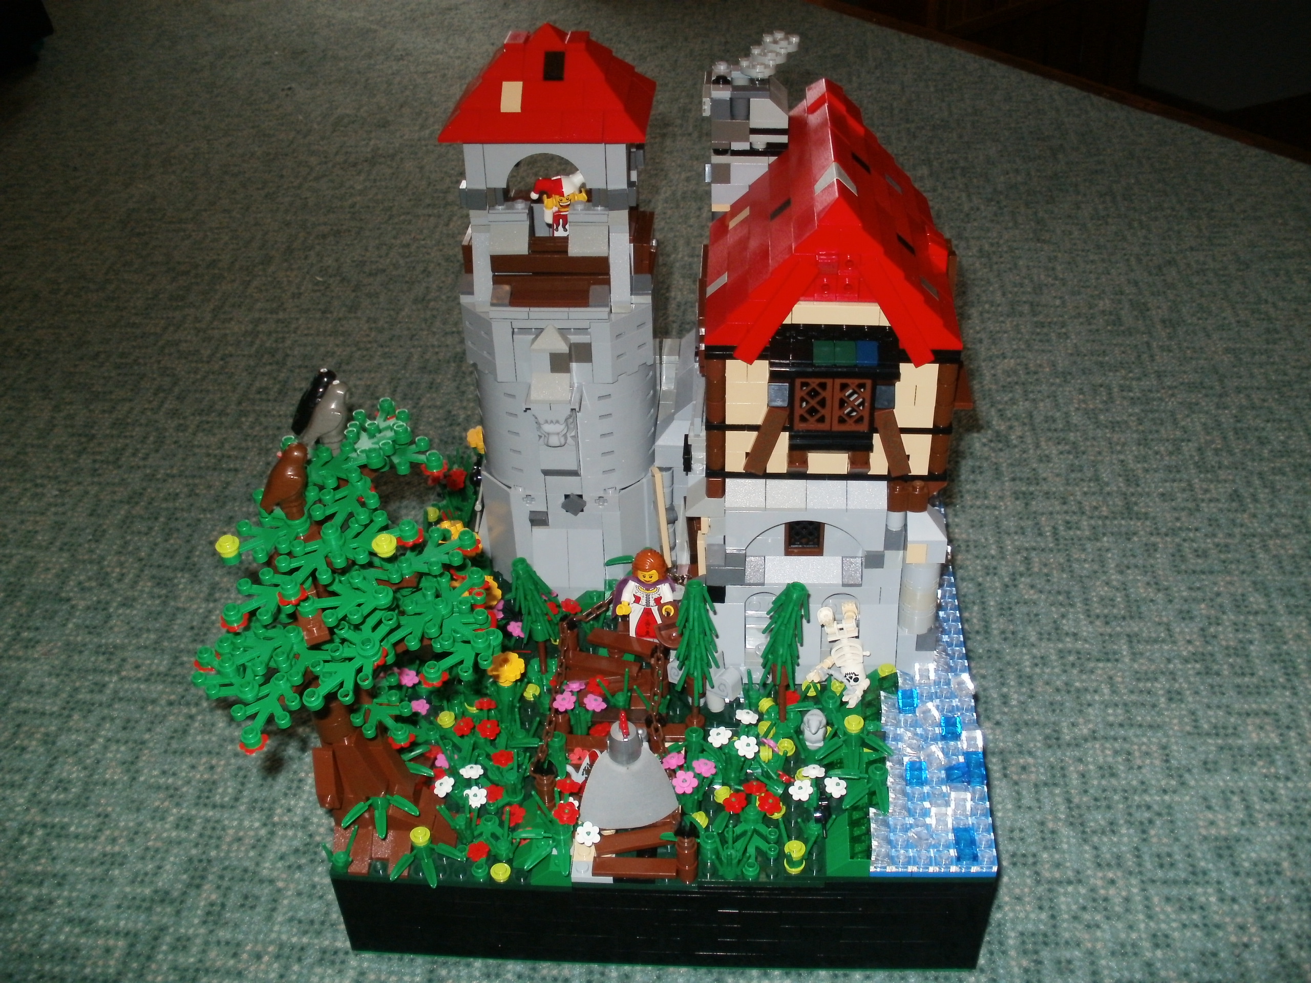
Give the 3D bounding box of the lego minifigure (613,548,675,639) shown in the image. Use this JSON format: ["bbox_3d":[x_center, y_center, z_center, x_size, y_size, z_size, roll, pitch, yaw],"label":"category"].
[{"bbox_3d":[-0.005,0.045,0.598,0.027,0.043,0.020,0,36,4],"label":"lego minifigure"}]

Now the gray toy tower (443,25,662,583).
[{"bbox_3d":[-0.040,-0.078,0.601,0.083,0.260,0.083,0,36,4],"label":"gray toy tower"}]

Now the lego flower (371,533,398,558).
[{"bbox_3d":[-0.089,0.018,0.449,0.008,0.005,0.008,-2,47,6],"label":"lego flower"}]

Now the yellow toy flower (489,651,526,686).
[{"bbox_3d":[-0.064,0.076,0.586,0.016,0.006,0.016,0,36,4],"label":"yellow toy flower"}]

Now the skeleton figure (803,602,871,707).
[{"bbox_3d":[0.078,0.070,0.580,0.027,0.043,0.021,-10,12,8],"label":"skeleton figure"}]

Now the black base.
[{"bbox_3d":[0.009,0.096,0.633,0.256,0.057,0.256,0,36,4],"label":"black base"}]

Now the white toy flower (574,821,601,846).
[{"bbox_3d":[-0.025,0.128,0.509,0.009,0.004,0.009,1,69,-2],"label":"white toy flower"}]

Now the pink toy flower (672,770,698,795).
[{"bbox_3d":[0.011,0.112,0.523,0.009,0.004,0.009,-1,56,1],"label":"pink toy flower"}]

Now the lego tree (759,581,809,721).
[{"bbox_3d":[0.053,0.065,0.555,0.021,0.074,0.021,0,36,4],"label":"lego tree"}]

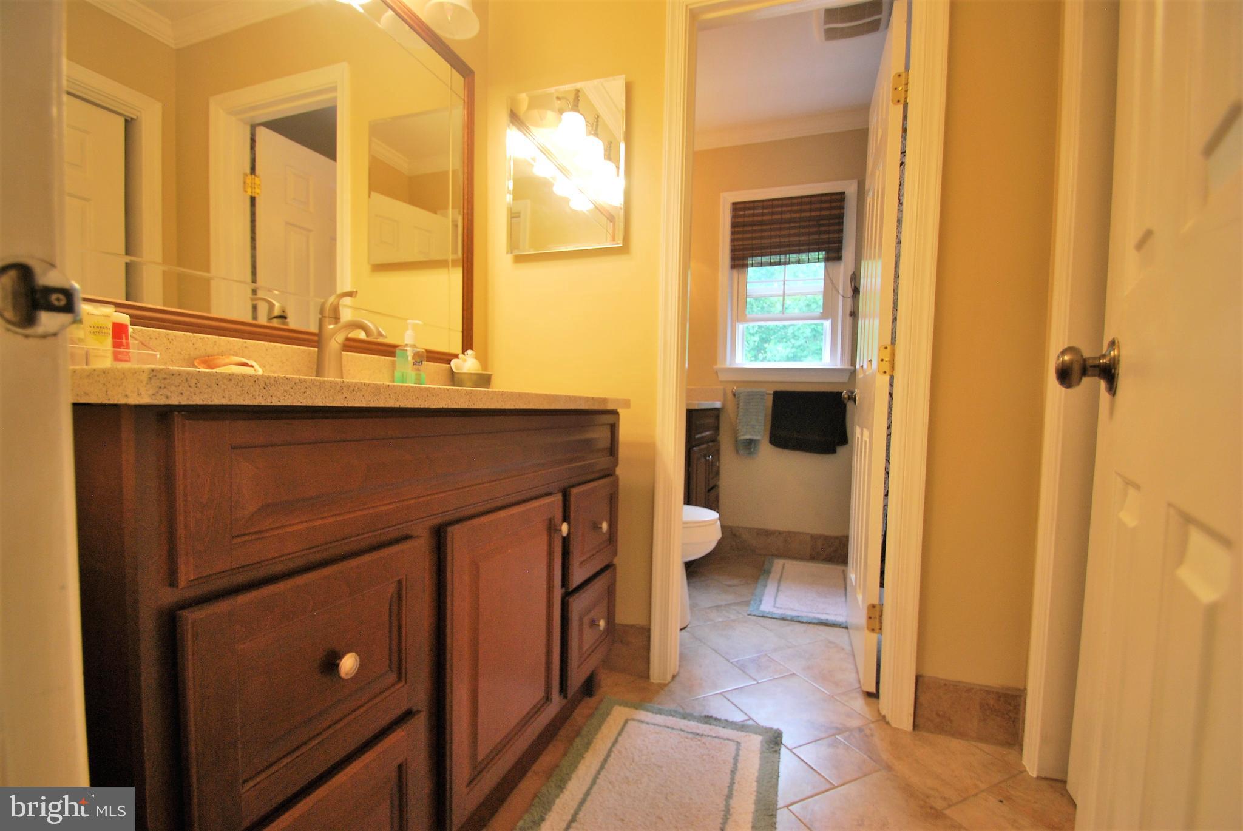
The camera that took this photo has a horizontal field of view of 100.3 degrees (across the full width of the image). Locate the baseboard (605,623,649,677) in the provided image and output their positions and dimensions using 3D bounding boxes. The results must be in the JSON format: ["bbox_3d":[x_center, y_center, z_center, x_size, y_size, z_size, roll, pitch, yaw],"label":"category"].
[{"bbox_3d":[0.017,0.754,1.666,0.160,0.150,0.015,2,2,20],"label":"baseboard"}]

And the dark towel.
[{"bbox_3d":[1.018,0.037,2.824,0.415,0.335,0.060,2,2,20],"label":"dark towel"}]

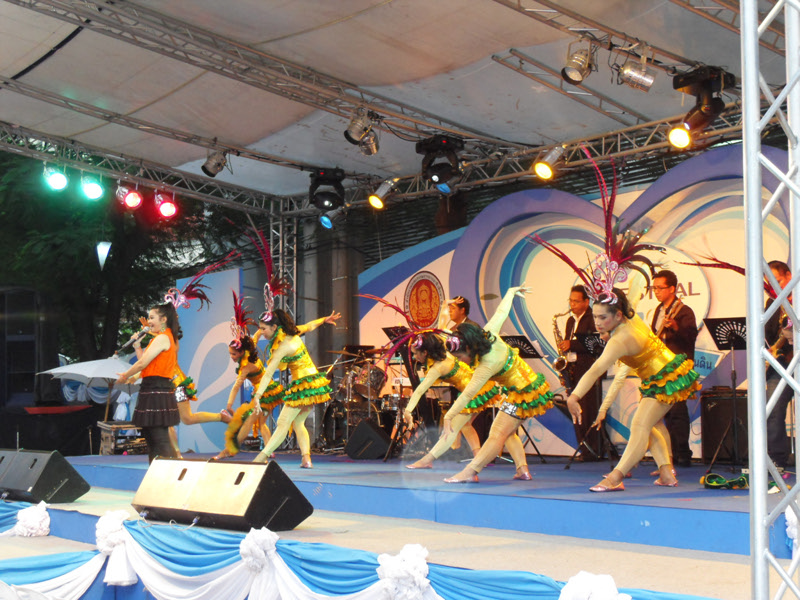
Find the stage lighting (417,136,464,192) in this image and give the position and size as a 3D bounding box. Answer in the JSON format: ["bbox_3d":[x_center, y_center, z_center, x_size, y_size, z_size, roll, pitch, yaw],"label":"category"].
[{"bbox_3d":[0.389,-1.310,12.200,0.420,0.540,0.380,-1,-5,18],"label":"stage lighting"}]

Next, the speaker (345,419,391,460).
[{"bbox_3d":[-0.338,1.444,13.200,0.460,0.410,0.560,0,-5,-2],"label":"speaker"}]

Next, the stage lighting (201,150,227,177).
[{"bbox_3d":[-1.981,-1.444,13.500,0.230,0.270,0.220,42,-17,-12],"label":"stage lighting"}]

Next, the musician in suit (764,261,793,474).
[{"bbox_3d":[2.970,0.531,10.000,0.450,1.690,0.520,4,-6,-45],"label":"musician in suit"}]

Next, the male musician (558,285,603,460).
[{"bbox_3d":[1.714,0.689,12.000,0.450,1.680,0.500,4,-6,-41],"label":"male musician"}]

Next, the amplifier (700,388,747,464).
[{"bbox_3d":[2.991,1.133,11.300,0.580,0.660,0.350,-4,-6,41],"label":"amplifier"}]

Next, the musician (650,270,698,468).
[{"bbox_3d":[2.354,0.587,10.900,0.380,1.670,0.520,4,-6,-40],"label":"musician"}]

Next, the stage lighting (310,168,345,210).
[{"bbox_3d":[-0.776,-1.200,13.800,0.380,0.450,0.340,0,-4,6],"label":"stage lighting"}]

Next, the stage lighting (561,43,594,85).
[{"bbox_3d":[1.376,-1.831,9.800,0.220,0.300,0.250,-3,-6,38],"label":"stage lighting"}]

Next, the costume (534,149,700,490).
[{"bbox_3d":[1.437,0.129,8.400,0.900,2.170,0.660,3,-5,-31],"label":"costume"}]

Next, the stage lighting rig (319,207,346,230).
[{"bbox_3d":[-0.834,-1.013,15.700,0.310,0.230,0.220,-39,18,-32],"label":"stage lighting rig"}]

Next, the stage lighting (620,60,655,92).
[{"bbox_3d":[1.966,-1.842,10.500,0.290,0.220,0.210,21,-7,-6],"label":"stage lighting"}]

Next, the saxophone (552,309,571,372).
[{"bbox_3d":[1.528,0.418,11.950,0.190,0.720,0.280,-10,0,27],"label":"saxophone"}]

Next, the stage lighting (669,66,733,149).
[{"bbox_3d":[2.609,-1.675,11.000,0.450,0.670,0.460,4,-6,-38],"label":"stage lighting"}]

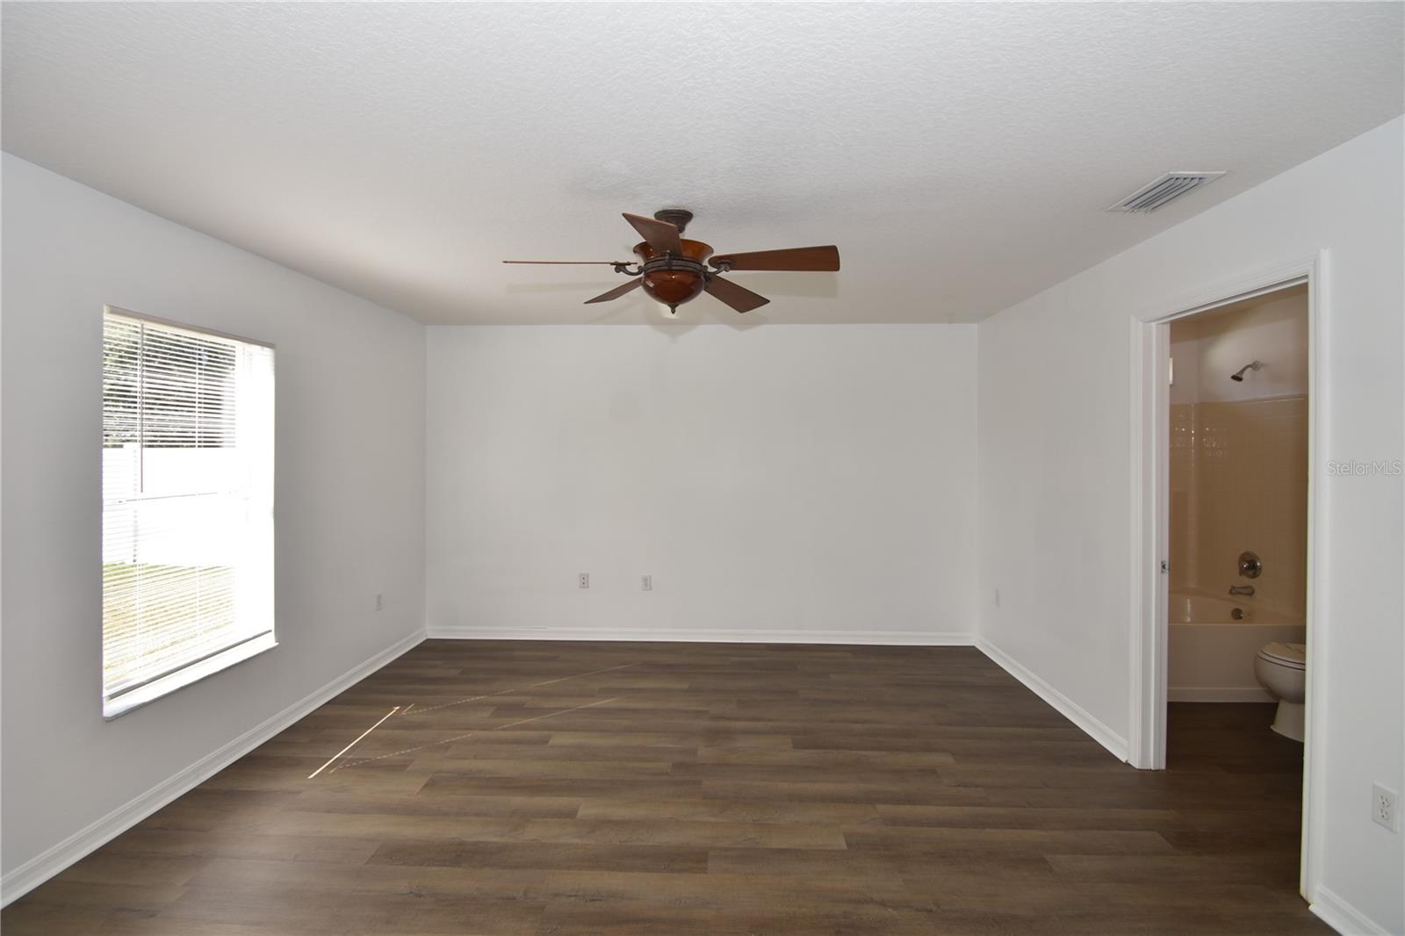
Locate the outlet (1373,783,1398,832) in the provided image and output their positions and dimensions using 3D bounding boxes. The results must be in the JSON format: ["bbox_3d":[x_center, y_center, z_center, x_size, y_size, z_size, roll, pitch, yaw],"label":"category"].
[{"bbox_3d":[1.979,0.982,1.696,0.008,0.114,0.070,0,2,2],"label":"outlet"}]

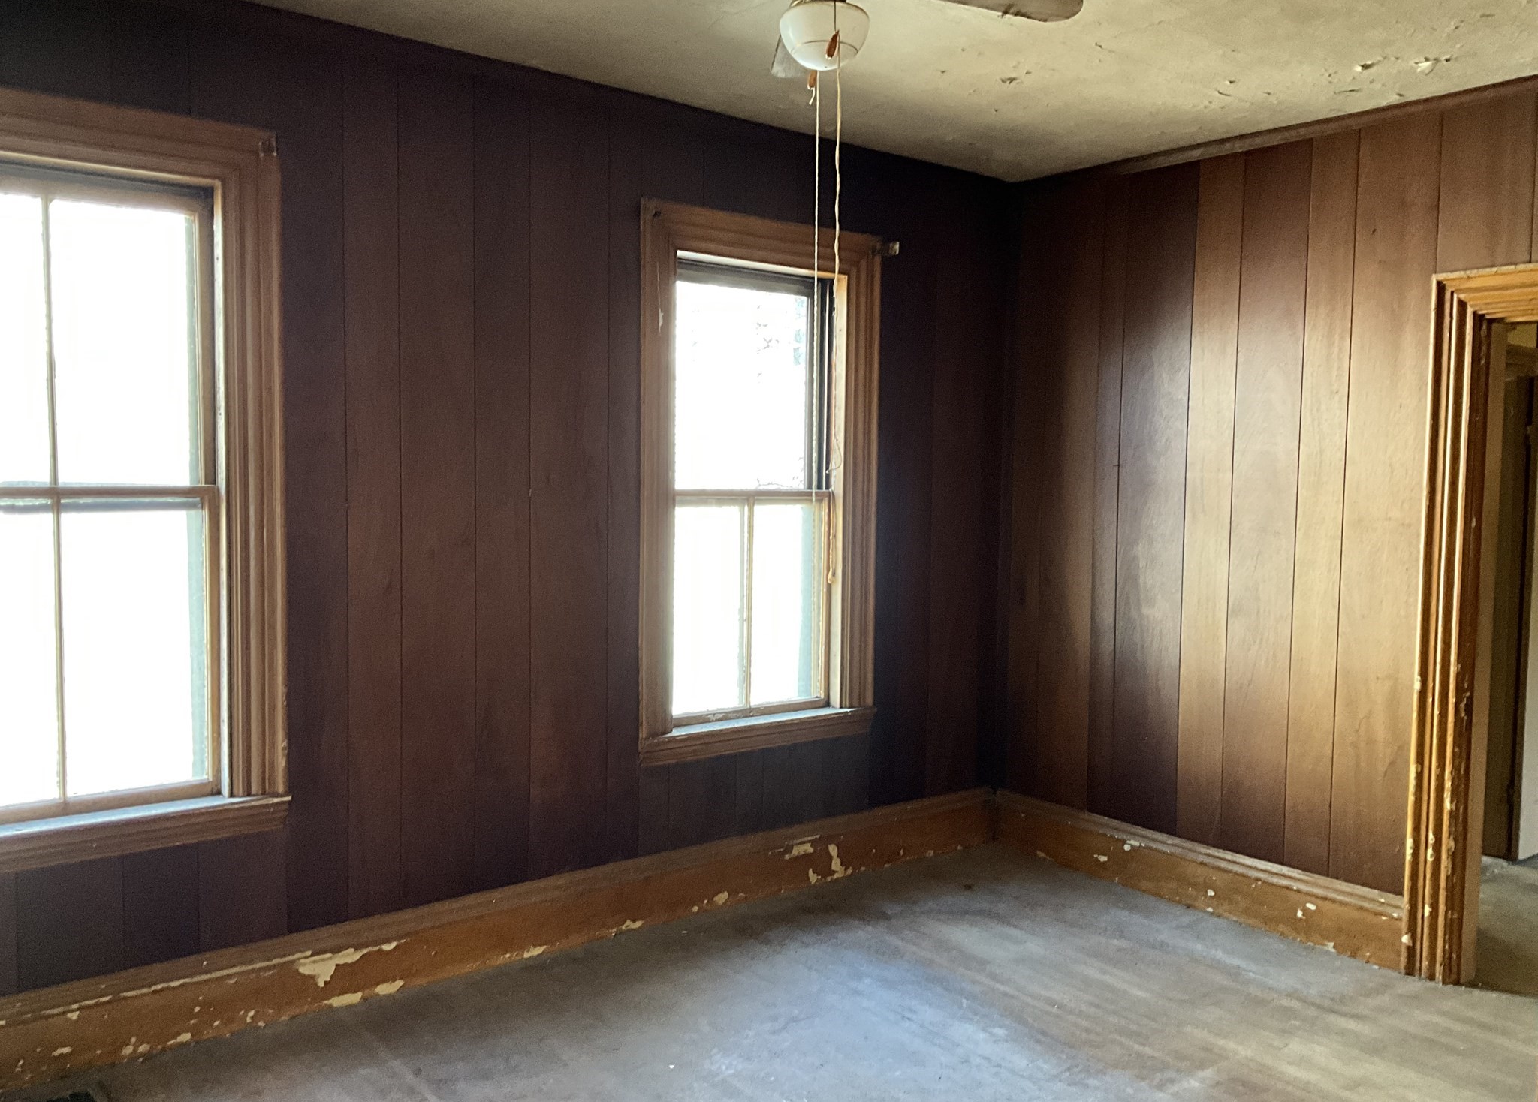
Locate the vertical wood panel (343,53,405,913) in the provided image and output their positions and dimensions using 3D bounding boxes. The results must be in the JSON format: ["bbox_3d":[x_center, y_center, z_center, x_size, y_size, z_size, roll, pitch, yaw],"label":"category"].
[{"bbox_3d":[-1.120,-0.152,3.632,0.155,2.399,0.030,-2,5,-40],"label":"vertical wood panel"}]

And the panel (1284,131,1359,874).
[{"bbox_3d":[1.792,-0.139,4.188,0.020,2.378,0.155,-2,5,-39],"label":"panel"}]

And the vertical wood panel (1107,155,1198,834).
[{"bbox_3d":[1.415,-0.181,4.748,0.030,2.424,0.282,-2,5,-40],"label":"vertical wood panel"}]

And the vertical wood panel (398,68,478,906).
[{"bbox_3d":[-0.969,-0.158,3.757,0.237,2.399,0.030,-2,5,-40],"label":"vertical wood panel"}]

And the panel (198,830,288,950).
[{"bbox_3d":[-1.417,0.910,3.464,0.230,0.292,0.030,-2,5,-40],"label":"panel"}]

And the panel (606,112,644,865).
[{"bbox_3d":[-0.458,-0.177,4.105,0.127,2.375,0.020,-2,5,-39],"label":"panel"}]

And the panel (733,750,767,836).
[{"bbox_3d":[-0.076,0.860,4.570,0.128,0.292,0.030,-2,5,-40],"label":"panel"}]

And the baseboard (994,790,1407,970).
[{"bbox_3d":[1.452,1.143,4.637,0.035,0.230,1.635,-2,5,-39],"label":"baseboard"}]

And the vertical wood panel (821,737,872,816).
[{"bbox_3d":[0.287,0.837,4.786,0.241,0.278,0.020,-2,5,-39],"label":"vertical wood panel"}]

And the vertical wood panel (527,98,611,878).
[{"bbox_3d":[-0.630,-0.170,4.036,0.280,2.399,0.030,-2,5,-40],"label":"vertical wood panel"}]

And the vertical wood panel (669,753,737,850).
[{"bbox_3d":[-0.224,0.851,4.372,0.289,0.278,0.020,-2,5,-39],"label":"vertical wood panel"}]

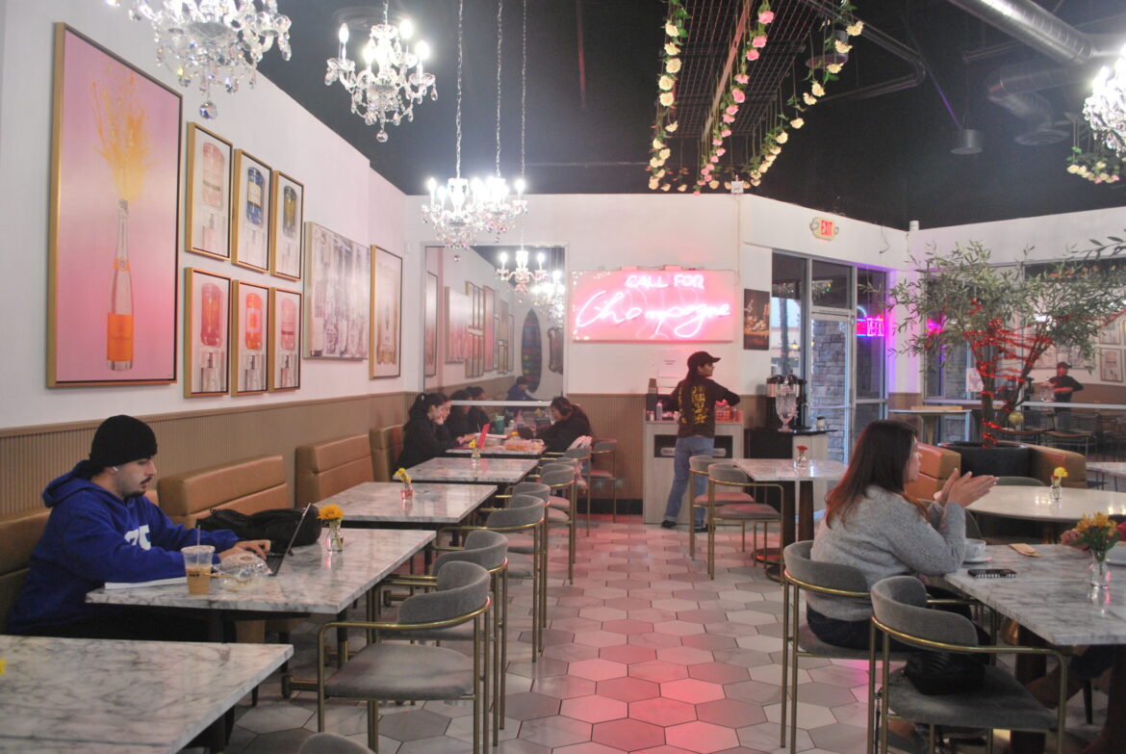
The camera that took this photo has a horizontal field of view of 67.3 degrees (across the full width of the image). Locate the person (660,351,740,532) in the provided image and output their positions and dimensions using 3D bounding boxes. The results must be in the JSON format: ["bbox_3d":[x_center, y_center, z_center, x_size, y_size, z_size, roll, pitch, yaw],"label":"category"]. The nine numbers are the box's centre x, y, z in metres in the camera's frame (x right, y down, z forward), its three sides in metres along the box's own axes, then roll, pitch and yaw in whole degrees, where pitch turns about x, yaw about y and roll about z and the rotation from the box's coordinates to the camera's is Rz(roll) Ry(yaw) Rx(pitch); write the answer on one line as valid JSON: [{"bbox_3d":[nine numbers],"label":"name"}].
[{"bbox_3d":[1.248,0.581,7.676,0.680,1.610,0.450,0,0,10],"label":"person"}]

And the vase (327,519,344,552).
[{"bbox_3d":[-0.820,0.569,3.047,0.054,0.108,0.054,0,0,4],"label":"vase"}]

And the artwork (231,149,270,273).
[{"bbox_3d":[-1.718,-0.901,4.685,0.040,0.620,0.410,1,0,4],"label":"artwork"}]

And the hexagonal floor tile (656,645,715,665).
[{"bbox_3d":[0.617,1.412,4.262,0.288,0.010,0.317,0,0,4],"label":"hexagonal floor tile"}]

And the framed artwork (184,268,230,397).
[{"bbox_3d":[-1.898,-0.224,4.524,0.040,0.660,0.410,0,1,4],"label":"framed artwork"}]

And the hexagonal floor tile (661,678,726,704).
[{"bbox_3d":[0.574,1.399,3.752,0.285,0.010,0.315,1,0,4],"label":"hexagonal floor tile"}]

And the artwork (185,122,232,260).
[{"bbox_3d":[-1.891,-0.975,4.530,0.040,0.660,0.410,0,1,4],"label":"artwork"}]

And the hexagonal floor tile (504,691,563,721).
[{"bbox_3d":[-0.161,1.460,3.736,0.297,0.010,0.325,0,1,4],"label":"hexagonal floor tile"}]

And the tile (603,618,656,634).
[{"bbox_3d":[0.363,1.394,4.712,0.280,0.010,0.324,0,0,4],"label":"tile"}]

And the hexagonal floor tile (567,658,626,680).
[{"bbox_3d":[0.169,1.412,4.061,0.288,0.010,0.317,0,0,4],"label":"hexagonal floor tile"}]

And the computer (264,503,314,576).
[{"bbox_3d":[-1.042,0.559,2.965,0.310,0.200,0.330,0,0,-12],"label":"computer"}]

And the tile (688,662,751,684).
[{"bbox_3d":[0.768,1.463,4.166,0.297,0.010,0.320,0,1,4],"label":"tile"}]

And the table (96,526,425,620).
[{"bbox_3d":[-0.930,0.988,2.879,0.770,0.752,1.220,0,0,4],"label":"table"}]

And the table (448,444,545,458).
[{"bbox_3d":[-0.580,1.038,8.158,0.820,0.750,1.200,0,1,4],"label":"table"}]

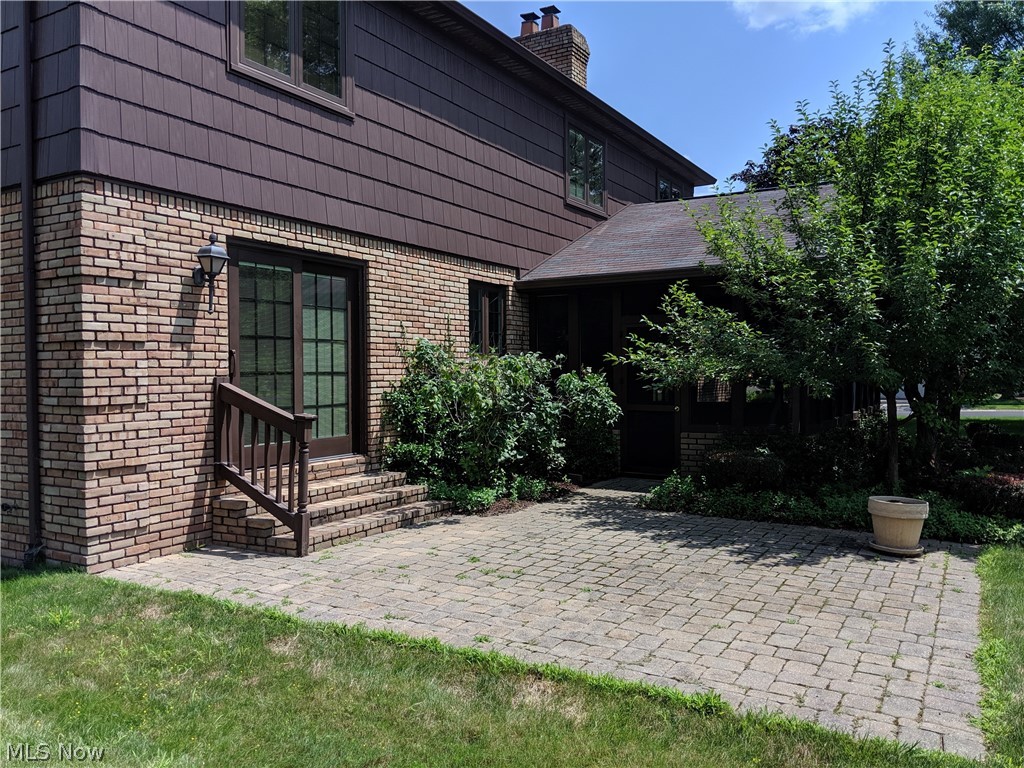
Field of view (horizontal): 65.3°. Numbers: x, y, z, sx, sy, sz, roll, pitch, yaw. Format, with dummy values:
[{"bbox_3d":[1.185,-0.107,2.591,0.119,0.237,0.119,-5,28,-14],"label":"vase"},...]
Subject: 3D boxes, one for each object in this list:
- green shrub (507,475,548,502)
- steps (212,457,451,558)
[{"bbox_3d":[0.173,1.147,8.995,0.420,0.300,0.430,0,1,31],"label":"green shrub"},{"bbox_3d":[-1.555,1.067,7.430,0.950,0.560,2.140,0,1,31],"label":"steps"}]

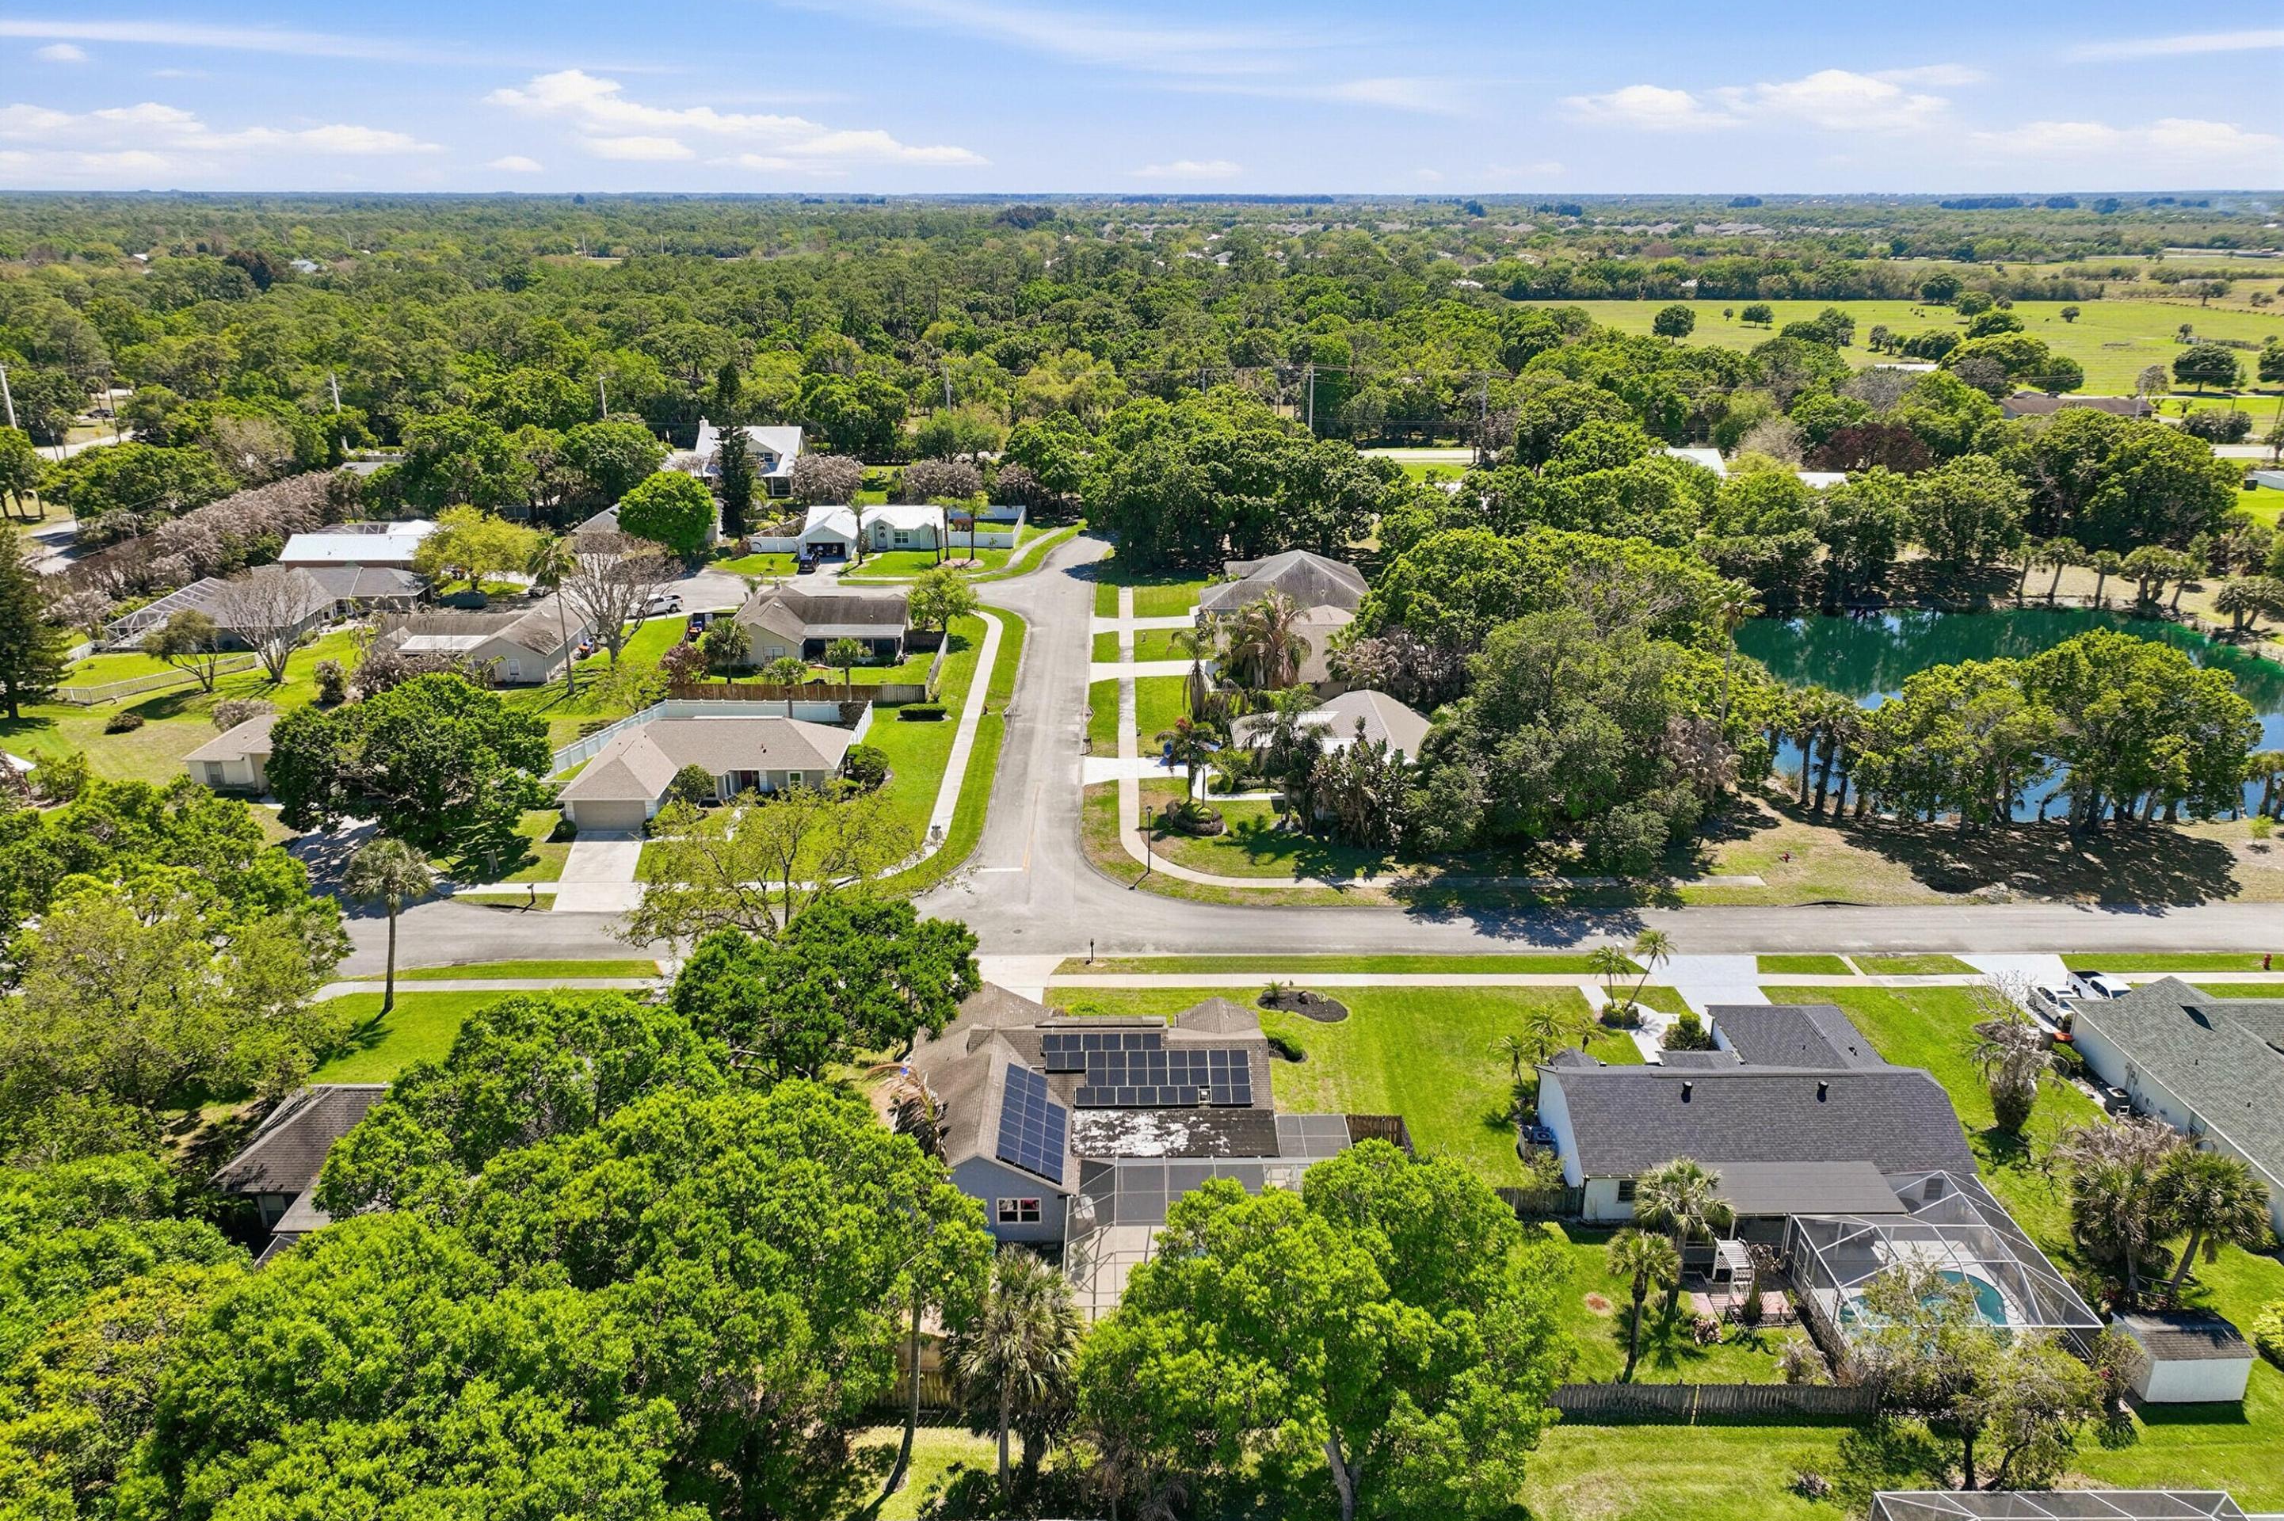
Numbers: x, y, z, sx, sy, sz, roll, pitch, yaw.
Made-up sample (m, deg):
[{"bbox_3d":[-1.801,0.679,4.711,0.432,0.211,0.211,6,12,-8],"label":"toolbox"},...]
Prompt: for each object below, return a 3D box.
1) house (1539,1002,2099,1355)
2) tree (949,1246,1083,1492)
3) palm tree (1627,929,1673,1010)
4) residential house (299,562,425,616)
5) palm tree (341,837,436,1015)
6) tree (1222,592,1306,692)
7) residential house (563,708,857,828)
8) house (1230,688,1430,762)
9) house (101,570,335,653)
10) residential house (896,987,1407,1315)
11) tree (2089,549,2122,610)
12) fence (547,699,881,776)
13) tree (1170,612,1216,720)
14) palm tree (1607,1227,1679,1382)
[{"bbox_3d":[26.950,16.776,69.306,16.700,4.800,24.000,0,20,0],"label":"house"},{"bbox_3d":[-4.300,21.232,54.161,4.700,9.600,4.700,0,20,0],"label":"tree"},{"bbox_3d":[26.956,11.387,84.408,2.463,4.689,2.300,0,20,0],"label":"palm tree"},{"bbox_3d":[-81.100,-17.550,163.870,14.200,4.800,13.800,0,20,0],"label":"residential house"},{"bbox_3d":[-40.800,9.207,86.499,5.200,10.200,5.000,0,20,0],"label":"palm tree"},{"bbox_3d":[11.000,-10.337,141.958,7.400,9.200,7.200,0,20,0],"label":"tree"},{"bbox_3d":[-30.750,0.033,115.569,17.700,4.900,17.000,0,20,0],"label":"residential house"},{"bbox_3d":[15.600,-2.423,125.680,17.200,5.400,14.800,0,20,0],"label":"house"},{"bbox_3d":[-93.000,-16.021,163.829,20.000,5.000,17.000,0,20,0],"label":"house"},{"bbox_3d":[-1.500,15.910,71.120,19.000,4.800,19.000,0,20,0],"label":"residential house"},{"bbox_3d":[106.000,-19.982,174.626,3.900,6.700,3.900,0,20,0],"label":"tree"},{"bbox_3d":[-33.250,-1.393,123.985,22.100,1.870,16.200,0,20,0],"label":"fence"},{"bbox_3d":[4.200,-7.170,129.340,3.800,8.700,3.800,0,20,0],"label":"tree"},{"bbox_3d":[18.041,20.066,57.871,2.573,6.372,2.500,0,20,0],"label":"palm tree"}]

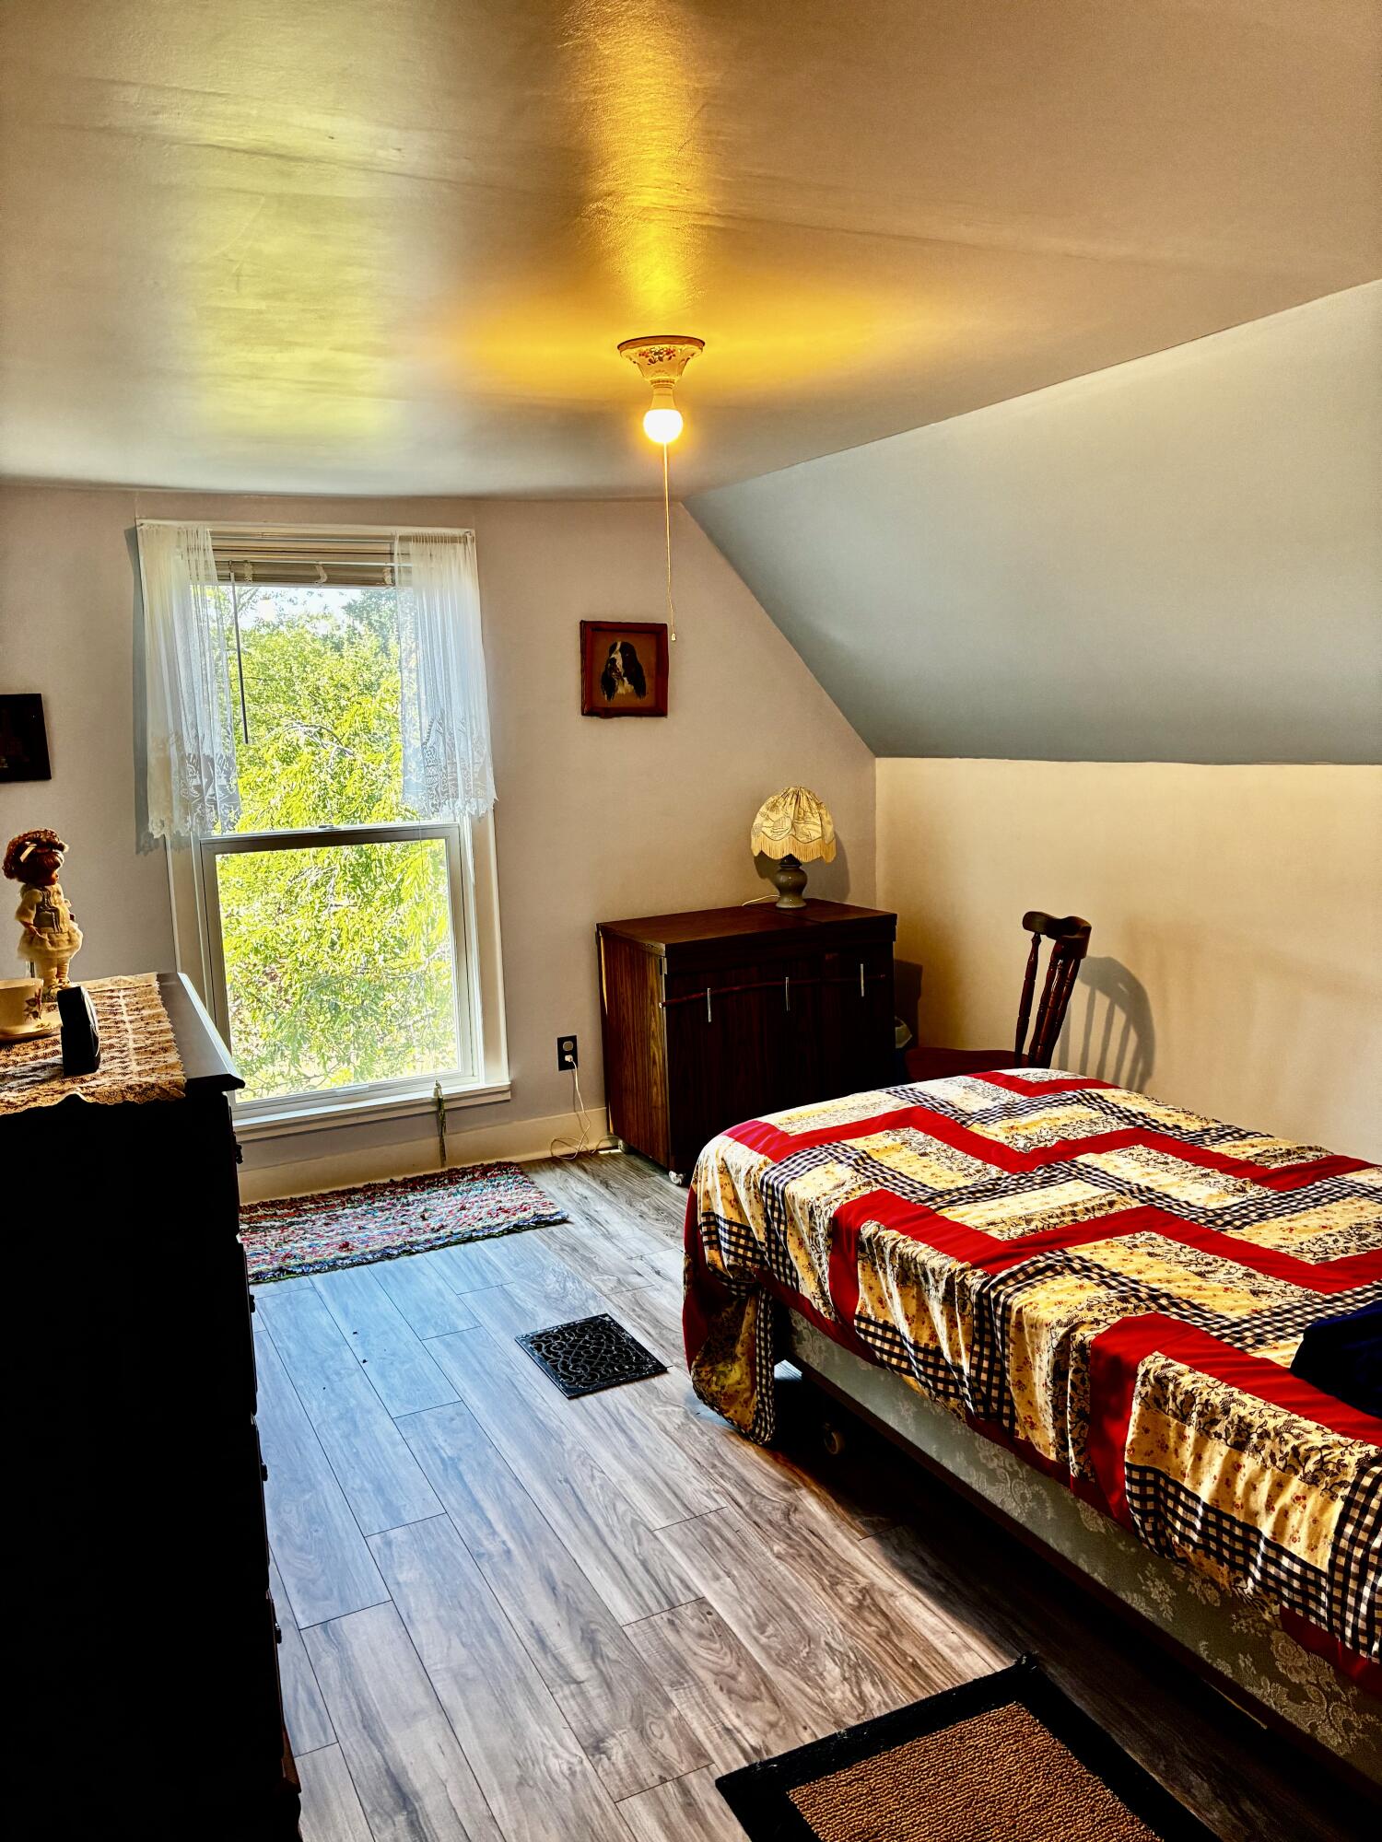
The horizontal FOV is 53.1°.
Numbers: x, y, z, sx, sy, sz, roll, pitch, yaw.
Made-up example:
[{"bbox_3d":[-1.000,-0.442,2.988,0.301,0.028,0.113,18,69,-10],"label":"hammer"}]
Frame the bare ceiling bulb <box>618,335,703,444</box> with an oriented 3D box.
[{"bbox_3d":[-0.052,-0.987,2.591,0.160,0.176,0.160,-2,9,0],"label":"bare ceiling bulb"}]

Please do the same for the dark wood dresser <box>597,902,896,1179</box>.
[{"bbox_3d":[0.202,0.376,4.632,0.866,0.770,0.471,-6,10,-28],"label":"dark wood dresser"}]

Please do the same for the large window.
[{"bbox_3d":[-1.077,-0.268,4.252,1.006,1.845,0.120,-6,10,-25],"label":"large window"}]

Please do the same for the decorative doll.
[{"bbox_3d":[-0.988,-0.011,2.114,0.112,0.261,0.110,-3,9,-9],"label":"decorative doll"}]

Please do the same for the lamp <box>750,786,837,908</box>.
[{"bbox_3d":[0.354,-0.257,4.782,0.295,0.419,0.295,-2,9,0],"label":"lamp"}]

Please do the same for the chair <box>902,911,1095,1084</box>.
[{"bbox_3d":[0.825,0.428,3.879,0.670,0.860,0.460,-4,9,-15],"label":"chair"}]

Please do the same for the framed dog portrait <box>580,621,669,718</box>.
[{"bbox_3d":[-0.213,-0.834,4.600,0.312,0.312,0.025,-6,10,-25],"label":"framed dog portrait"}]

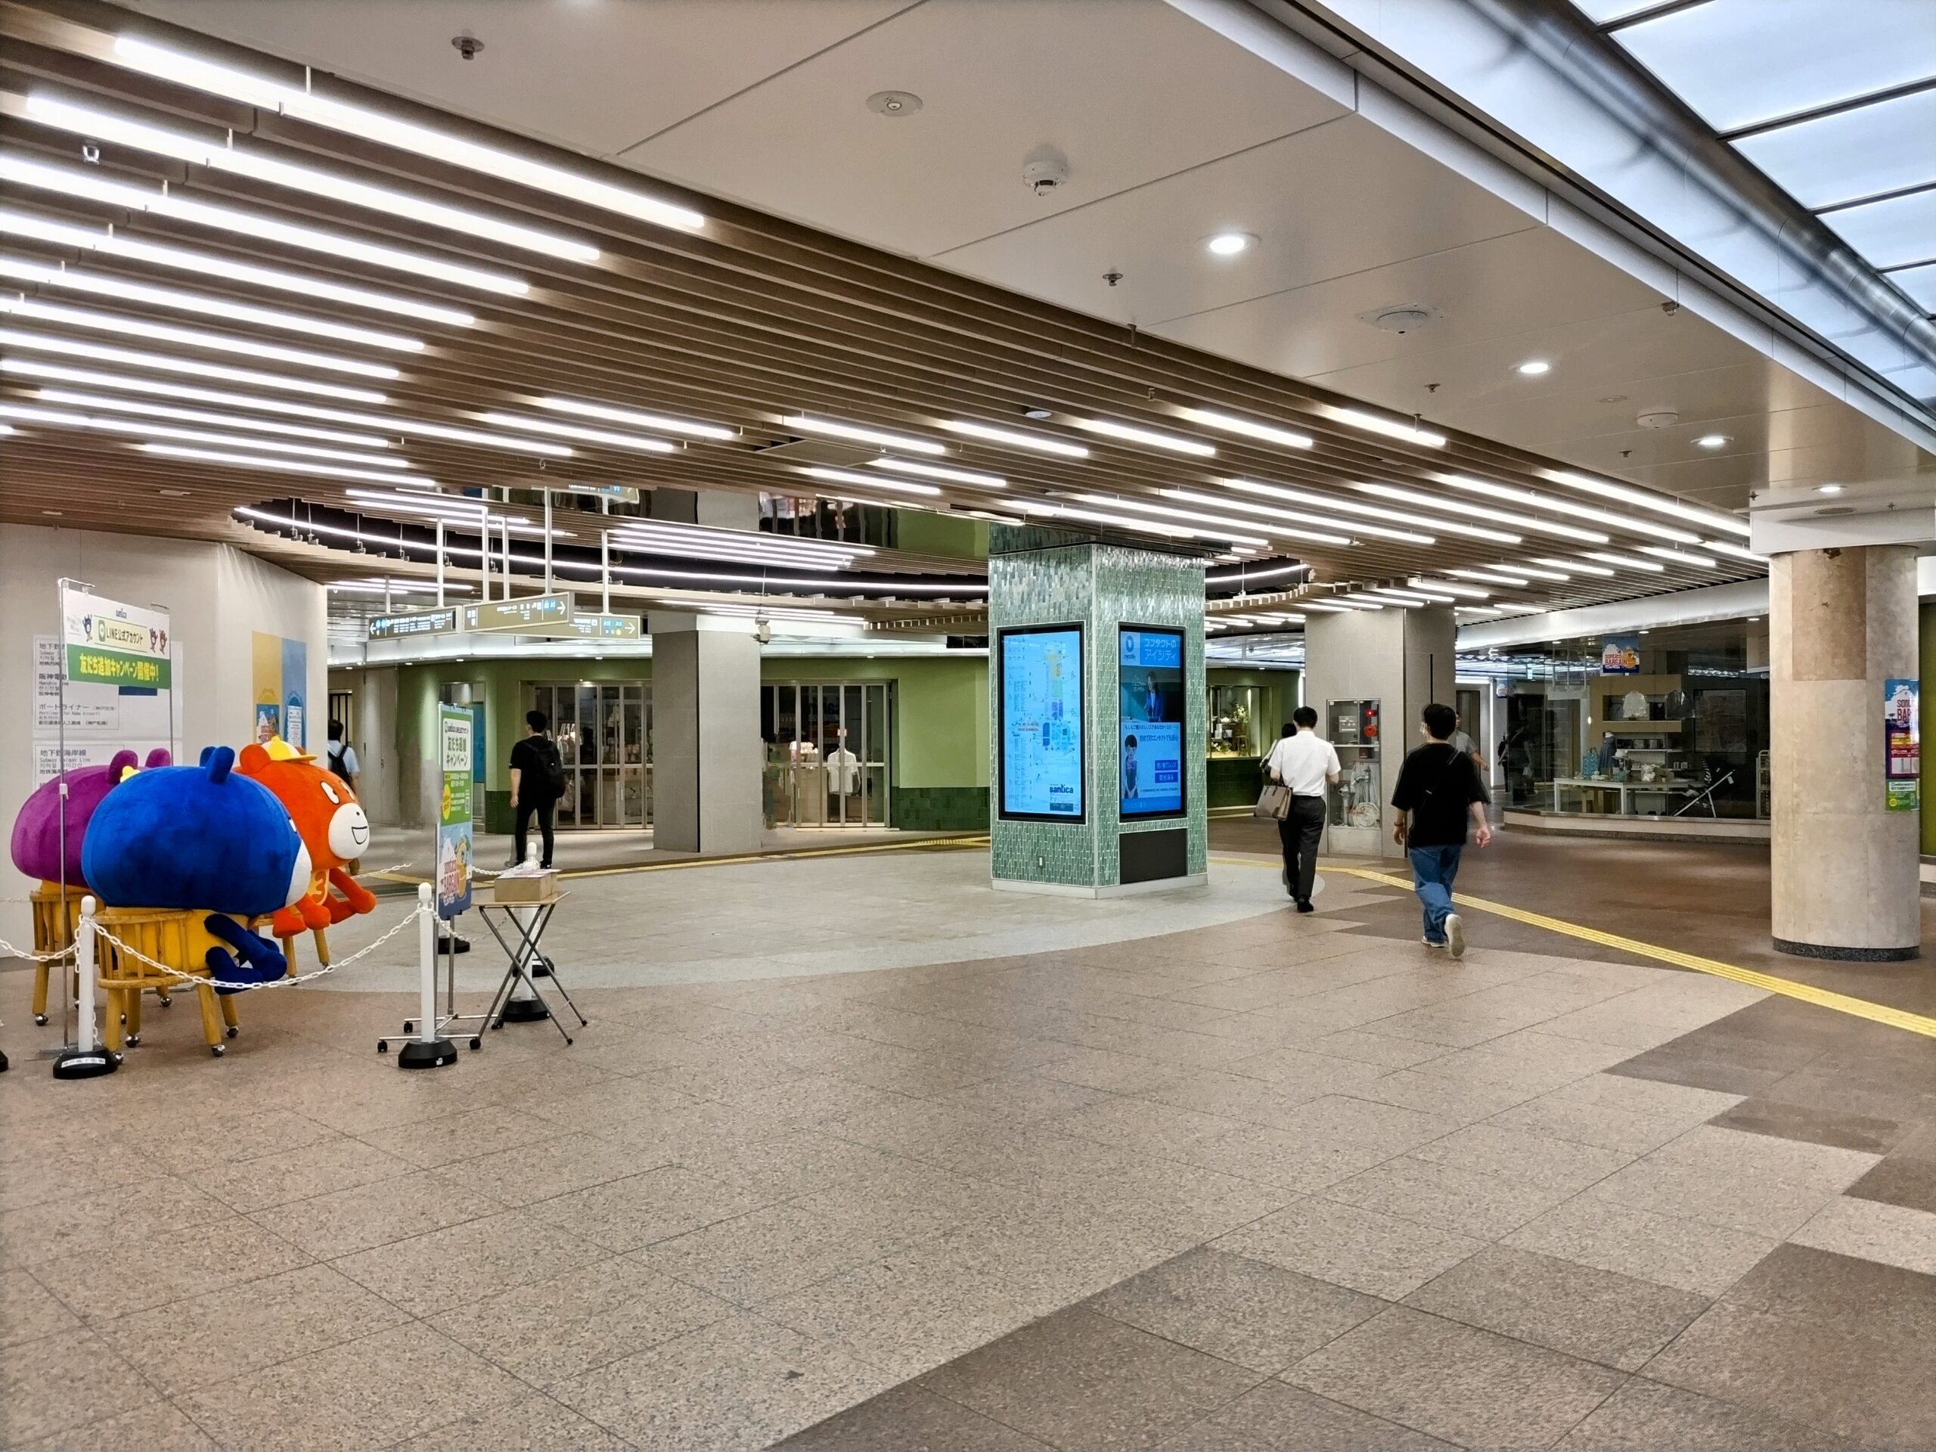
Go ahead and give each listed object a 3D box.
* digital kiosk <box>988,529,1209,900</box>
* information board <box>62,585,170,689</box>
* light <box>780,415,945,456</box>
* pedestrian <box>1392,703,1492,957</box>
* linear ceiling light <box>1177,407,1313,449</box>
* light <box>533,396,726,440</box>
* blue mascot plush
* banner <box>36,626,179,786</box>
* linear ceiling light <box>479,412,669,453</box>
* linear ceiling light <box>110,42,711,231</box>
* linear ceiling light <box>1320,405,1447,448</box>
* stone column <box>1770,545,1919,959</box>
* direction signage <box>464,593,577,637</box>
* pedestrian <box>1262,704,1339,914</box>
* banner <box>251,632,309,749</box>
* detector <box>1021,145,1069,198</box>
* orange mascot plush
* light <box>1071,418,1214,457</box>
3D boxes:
[{"bbox_3d":[1.286,-0.033,14.110,1.304,3.200,1.706,-1,-1,45],"label":"digital kiosk"},{"bbox_3d":[-4.467,-0.433,7.688,0.030,0.450,1.501,0,0,-12],"label":"information board"},{"bbox_3d":[-0.456,-1.325,6.658,0.045,0.045,1.028,-1,-1,45],"label":"light"},{"bbox_3d":[3.257,0.688,9.976,0.660,1.687,0.580,0,0,14],"label":"pedestrian"},{"bbox_3d":[1.265,-1.333,6.516,0.045,0.045,1.034,-1,-1,45],"label":"linear ceiling light"},{"bbox_3d":[-1.379,-1.298,6.116,0.060,0.045,0.989,0,0,45],"label":"light"},{"bbox_3d":[-3.740,0.690,7.040,1.050,1.160,0.850,0,0,-27],"label":"blue mascot plush"},{"bbox_3d":[-5.720,-0.131,9.670,0.030,1.050,0.870,0,0,45],"label":"banner"},{"bbox_3d":[-1.699,-1.297,6.412,0.060,0.045,1.004,0,0,45],"label":"linear ceiling light"},{"bbox_3d":[-1.193,-1.343,3.372,0.045,0.045,1.402,-1,-1,45],"label":"linear ceiling light"},{"bbox_3d":[1.807,-1.297,6.267,0.060,0.045,1.021,0,0,45],"label":"linear ceiling light"},{"bbox_3d":[5.888,0.183,9.780,0.840,2.670,0.840,-1,-1,45],"label":"stone column"},{"bbox_3d":[-3.550,-0.895,11.470,1.690,0.220,0.080,0,0,45],"label":"direction signage"},{"bbox_3d":[2.860,0.692,12.396,0.580,1.713,0.550,0,0,11],"label":"pedestrian"},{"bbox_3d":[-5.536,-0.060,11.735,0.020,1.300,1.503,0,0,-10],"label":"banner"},{"bbox_3d":[0.191,-1.334,3.563,0.108,0.068,0.108,-1,-1,45],"label":"detector"},{"bbox_3d":[-4.190,0.700,9.000,0.950,1.240,0.820,0,0,7],"label":"orange mascot plush"},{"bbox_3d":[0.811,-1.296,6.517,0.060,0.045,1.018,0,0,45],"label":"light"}]

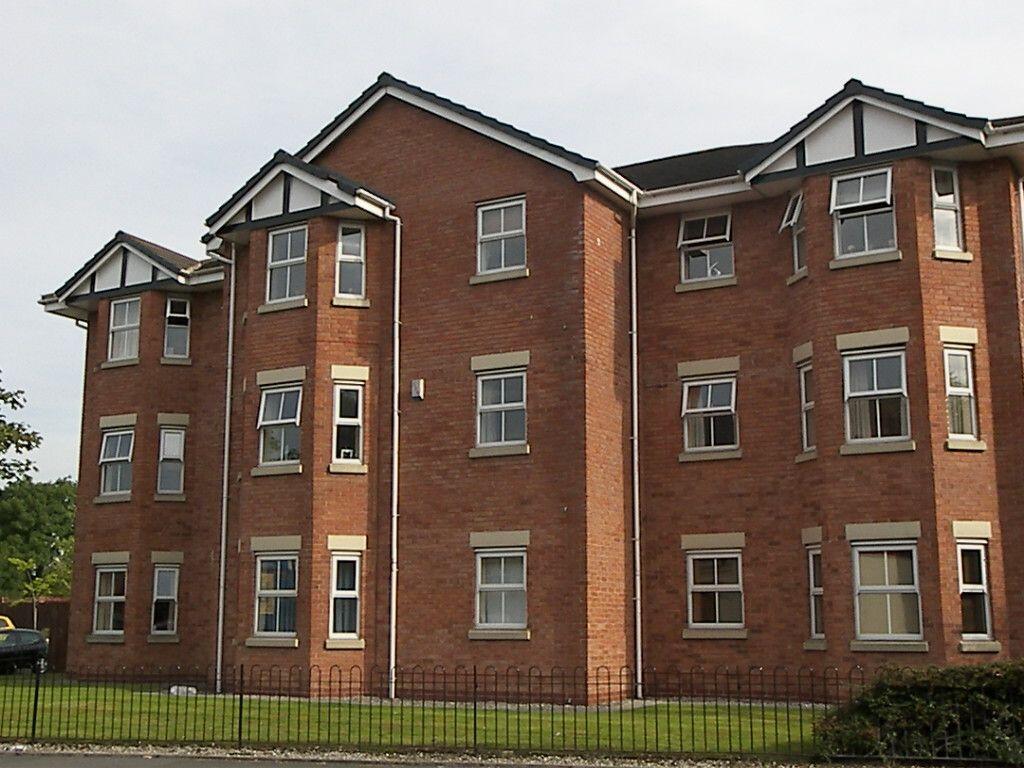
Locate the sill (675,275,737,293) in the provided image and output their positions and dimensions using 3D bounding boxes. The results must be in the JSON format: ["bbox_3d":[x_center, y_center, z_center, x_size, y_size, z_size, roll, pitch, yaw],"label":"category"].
[{"bbox_3d":[3.070,-1.539,22.306,1.020,0.135,0.150,-6,-12,29],"label":"sill"}]

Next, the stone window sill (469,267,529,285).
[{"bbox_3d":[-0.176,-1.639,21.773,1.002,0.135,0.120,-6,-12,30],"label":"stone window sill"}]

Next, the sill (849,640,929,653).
[{"bbox_3d":[5.111,3.561,19.271,1.020,0.135,0.150,-6,-12,29],"label":"sill"}]

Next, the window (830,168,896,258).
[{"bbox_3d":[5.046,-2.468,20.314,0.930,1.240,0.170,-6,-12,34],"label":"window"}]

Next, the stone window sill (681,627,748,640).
[{"bbox_3d":[3.102,3.796,21.542,1.050,0.140,0.140,-6,-11,32],"label":"stone window sill"}]

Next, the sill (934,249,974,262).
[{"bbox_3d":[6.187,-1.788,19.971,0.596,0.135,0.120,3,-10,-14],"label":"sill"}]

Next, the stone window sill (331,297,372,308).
[{"bbox_3d":[-2.584,-1.291,22.862,0.606,0.130,0.150,2,-10,-13],"label":"stone window sill"}]

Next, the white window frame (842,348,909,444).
[{"bbox_3d":[5.129,0.177,19.956,0.910,1.295,0.090,-6,-12,30],"label":"white window frame"}]

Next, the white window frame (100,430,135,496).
[{"bbox_3d":[-7.772,1.520,27.939,0.910,1.300,0.150,-6,-12,34],"label":"white window frame"}]

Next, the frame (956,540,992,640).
[{"bbox_3d":[6.273,2.798,19.264,0.460,1.325,0.090,2,-10,-11],"label":"frame"}]

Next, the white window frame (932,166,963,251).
[{"bbox_3d":[6.131,-2.468,20.060,0.480,1.200,0.080,3,-10,-14],"label":"white window frame"}]

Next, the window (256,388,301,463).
[{"bbox_3d":[-3.708,0.656,22.851,0.910,1.320,0.150,-6,-11,32],"label":"window"}]

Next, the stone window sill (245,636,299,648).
[{"bbox_3d":[-3.729,4.061,22.226,0.990,0.135,0.150,-6,-12,29],"label":"stone window sill"}]

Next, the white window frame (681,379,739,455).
[{"bbox_3d":[3.104,0.440,22.120,0.920,1.170,0.160,-6,-11,32],"label":"white window frame"}]

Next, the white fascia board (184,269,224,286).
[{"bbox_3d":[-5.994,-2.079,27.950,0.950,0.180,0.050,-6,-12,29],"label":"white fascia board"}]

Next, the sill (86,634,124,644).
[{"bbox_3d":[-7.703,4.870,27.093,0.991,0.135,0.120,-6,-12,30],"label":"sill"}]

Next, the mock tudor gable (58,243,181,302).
[{"bbox_3d":[-7.942,-2.322,28.697,3.250,1.080,0.240,-5,-11,28],"label":"mock tudor gable"}]

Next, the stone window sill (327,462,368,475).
[{"bbox_3d":[-2.573,1.343,22.372,0.610,0.140,0.120,3,-10,-14],"label":"stone window sill"}]

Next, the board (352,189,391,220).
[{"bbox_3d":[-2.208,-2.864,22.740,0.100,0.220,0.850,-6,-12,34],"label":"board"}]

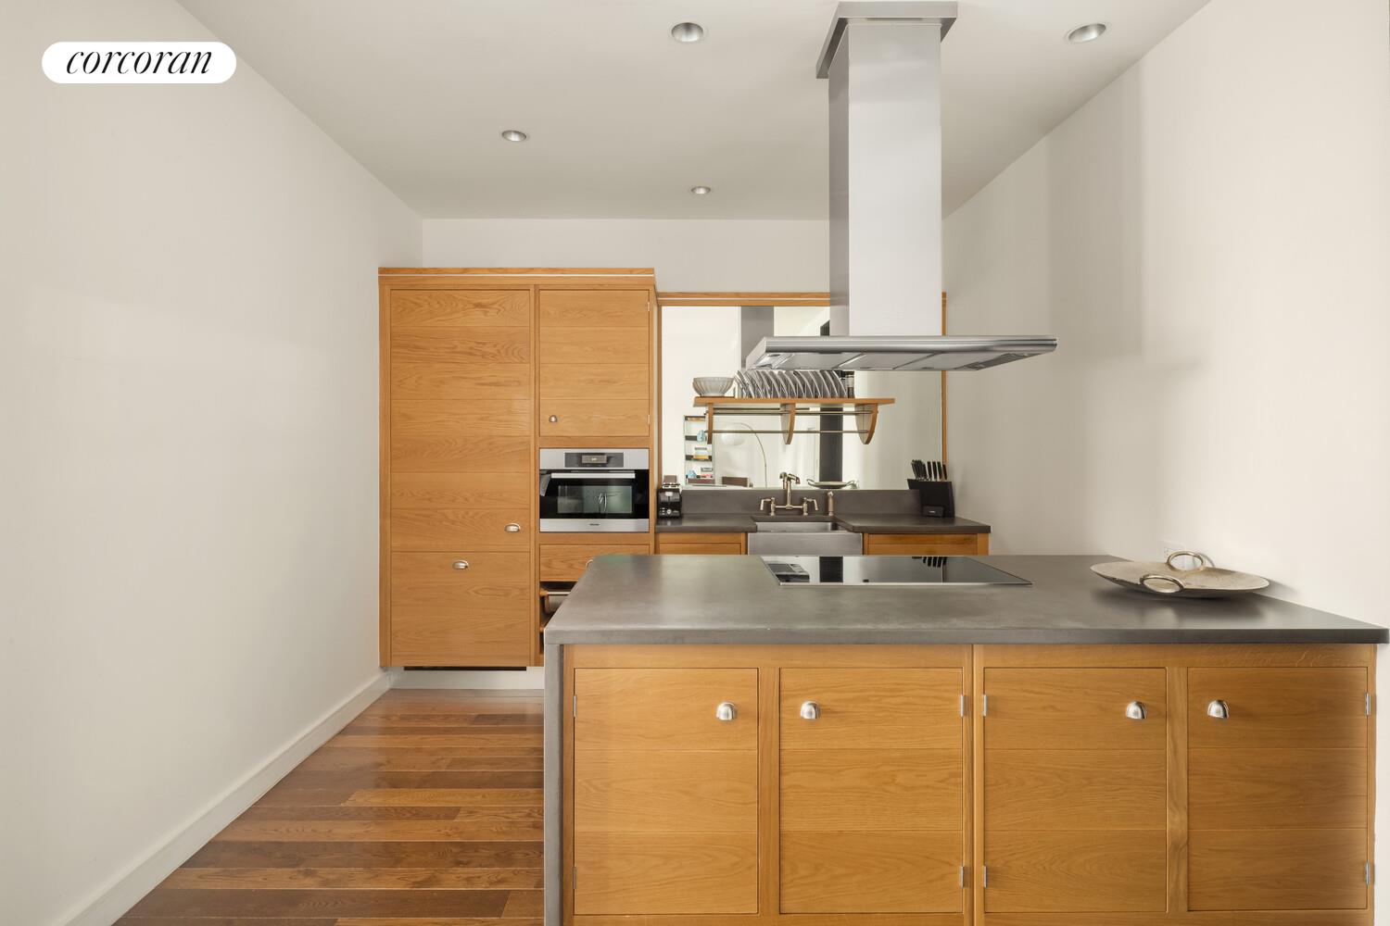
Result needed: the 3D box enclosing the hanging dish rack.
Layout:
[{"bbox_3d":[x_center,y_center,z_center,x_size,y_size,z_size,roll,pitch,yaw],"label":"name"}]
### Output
[{"bbox_3d":[0.595,-0.254,4.015,1.190,0.272,0.220,0,1,-1],"label":"hanging dish rack"}]

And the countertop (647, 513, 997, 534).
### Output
[{"bbox_3d":[0.692,0.353,3.840,1.810,0.038,0.590,0,1,-1],"label":"countertop"}]

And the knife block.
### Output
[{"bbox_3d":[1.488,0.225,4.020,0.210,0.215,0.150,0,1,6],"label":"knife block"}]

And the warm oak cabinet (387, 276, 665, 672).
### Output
[{"bbox_3d":[-0.967,0.019,3.855,1.488,2.160,0.610,0,1,-1],"label":"warm oak cabinet"}]

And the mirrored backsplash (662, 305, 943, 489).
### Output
[{"bbox_3d":[0.678,-0.412,4.125,1.765,1.160,0.020,0,1,-1],"label":"mirrored backsplash"}]

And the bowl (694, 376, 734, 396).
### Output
[{"bbox_3d":[0.116,-0.451,4.000,0.248,0.123,0.248,0,1,0],"label":"bowl"}]

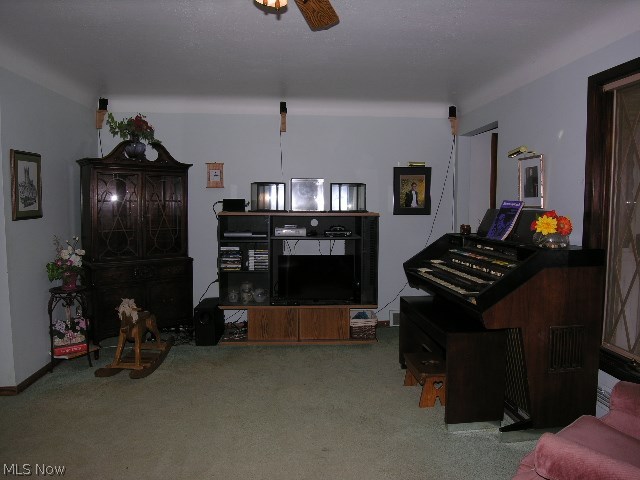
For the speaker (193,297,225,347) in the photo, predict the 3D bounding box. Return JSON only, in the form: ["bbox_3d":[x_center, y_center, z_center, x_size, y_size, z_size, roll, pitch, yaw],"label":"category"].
[{"bbox_3d":[-1.113,0.820,4.466,0.200,0.375,0.400,0,6,-4],"label":"speaker"}]

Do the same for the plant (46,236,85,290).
[{"bbox_3d":[-2.085,0.197,3.672,0.280,0.455,0.260,0,5,-5],"label":"plant"}]

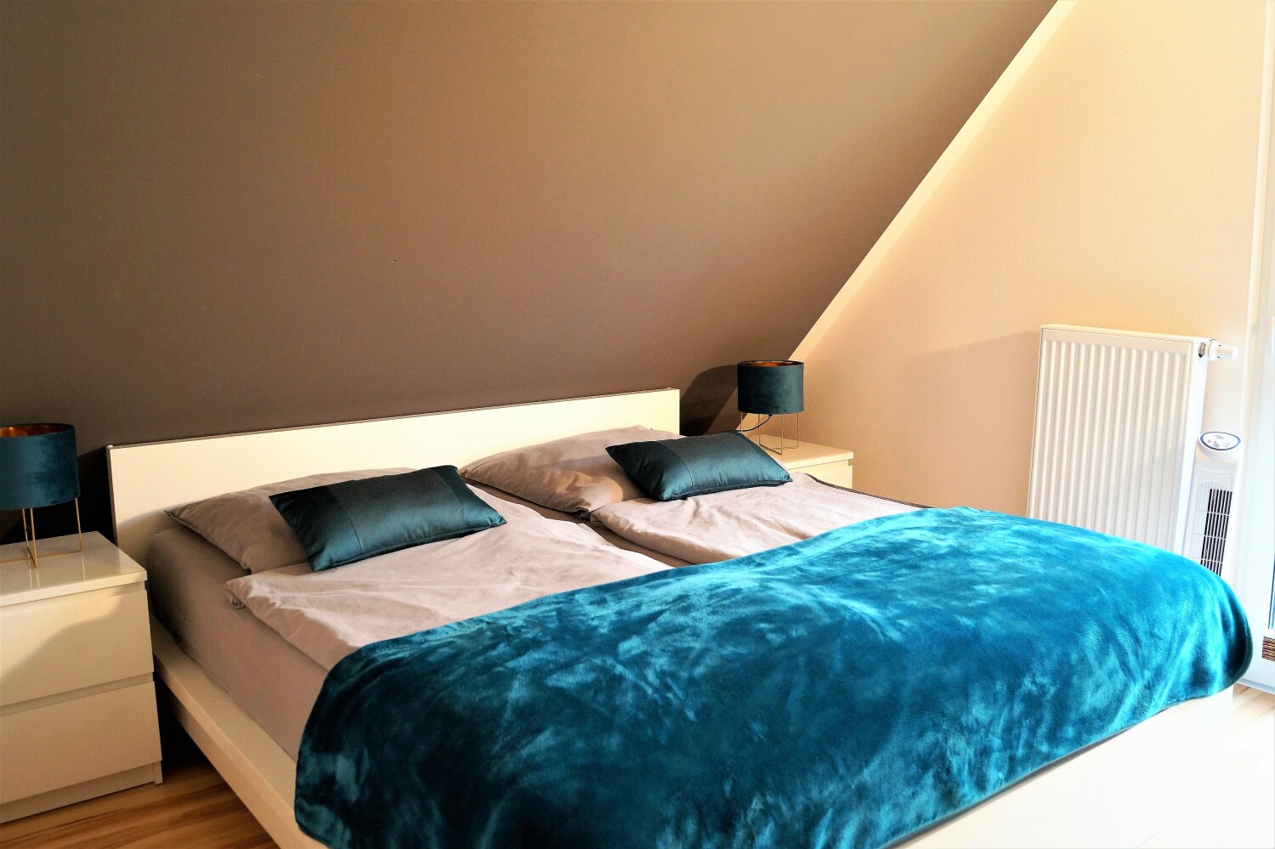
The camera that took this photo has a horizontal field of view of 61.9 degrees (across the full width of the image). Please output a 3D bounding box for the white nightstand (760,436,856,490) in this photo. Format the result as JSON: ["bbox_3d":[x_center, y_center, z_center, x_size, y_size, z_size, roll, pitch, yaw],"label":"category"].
[{"bbox_3d":[0.531,0.367,4.232,0.400,0.550,0.480,-7,12,-39],"label":"white nightstand"}]

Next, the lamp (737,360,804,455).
[{"bbox_3d":[0.526,-0.068,4.130,0.257,0.338,0.257,1,9,0],"label":"lamp"}]

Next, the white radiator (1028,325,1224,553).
[{"bbox_3d":[1.470,0.151,3.300,0.100,0.880,0.495,-7,12,-39],"label":"white radiator"}]

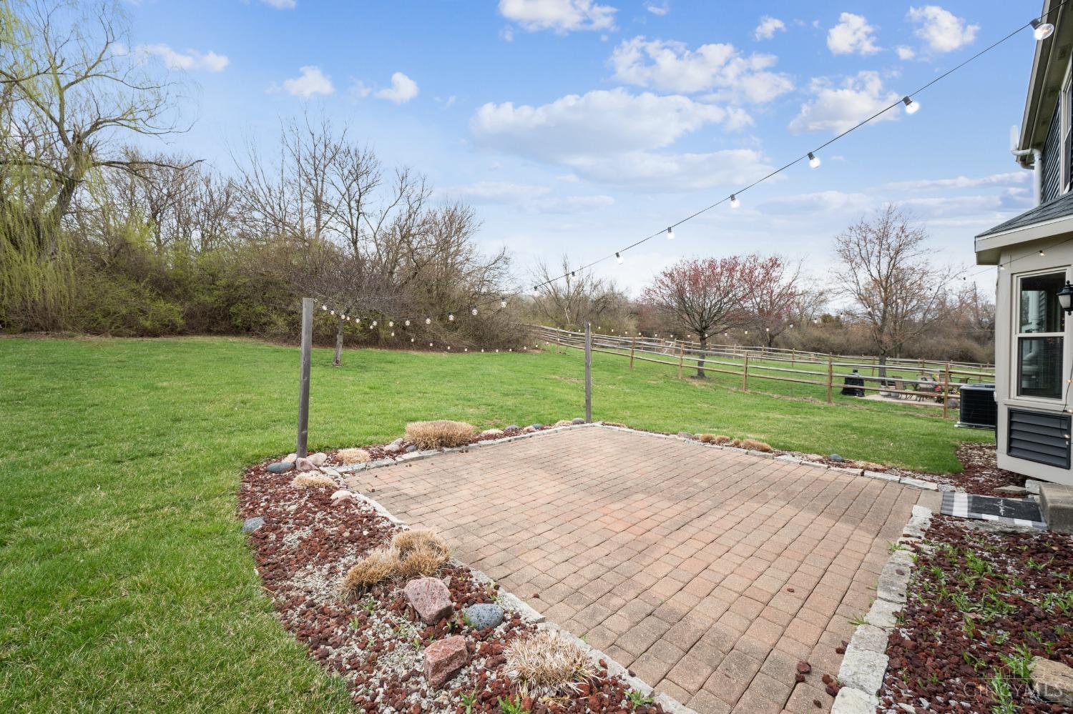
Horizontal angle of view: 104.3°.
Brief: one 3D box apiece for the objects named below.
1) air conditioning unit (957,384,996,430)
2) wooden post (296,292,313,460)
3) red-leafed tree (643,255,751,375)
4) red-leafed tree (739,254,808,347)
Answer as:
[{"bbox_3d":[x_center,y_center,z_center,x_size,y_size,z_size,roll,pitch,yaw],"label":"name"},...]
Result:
[{"bbox_3d":[8.480,0.920,7.830,0.750,0.780,0.750,-2,2,-43],"label":"air conditioning unit"},{"bbox_3d":[-3.190,0.310,5.750,0.092,2.240,0.092,2,2,-43],"label":"wooden post"},{"bbox_3d":[6.050,-1.500,15.800,4.200,4.600,4.100,0,2,22],"label":"red-leafed tree"},{"bbox_3d":[21.300,-4.700,37.500,6.400,8.800,6.200,0,2,30],"label":"red-leafed tree"}]

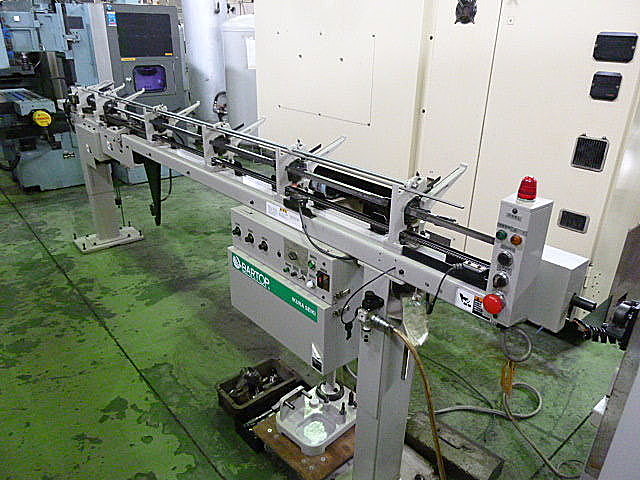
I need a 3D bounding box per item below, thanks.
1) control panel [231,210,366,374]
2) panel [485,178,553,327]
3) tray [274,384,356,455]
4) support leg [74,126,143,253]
[{"bbox_3d":[-0.087,0.125,1.505,0.190,0.352,0.554,-16,28,-36],"label":"control panel"},{"bbox_3d":[0.386,0.025,0.911,0.123,0.291,0.060,-16,28,-36],"label":"panel"},{"bbox_3d":[0.024,0.698,1.858,0.320,0.090,0.235,-16,28,-36],"label":"tray"},{"bbox_3d":[-1.683,-0.418,3.548,0.460,0.905,0.312,-16,28,-36],"label":"support leg"}]

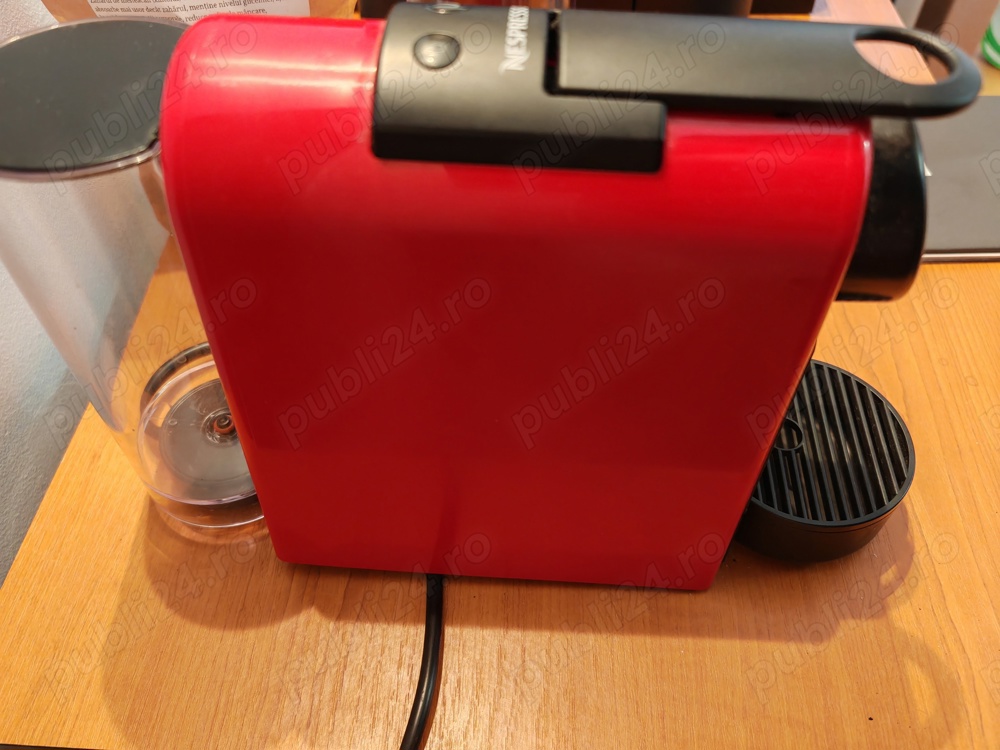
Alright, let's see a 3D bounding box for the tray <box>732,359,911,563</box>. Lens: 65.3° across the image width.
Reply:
[{"bbox_3d":[0.122,0.033,0.323,0.081,0.031,0.081,3,51,3],"label":"tray"}]

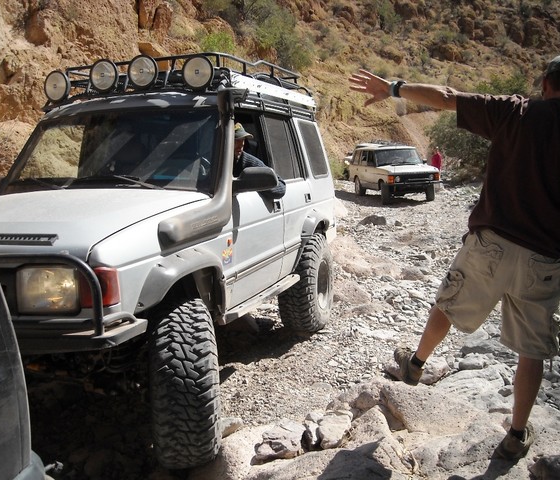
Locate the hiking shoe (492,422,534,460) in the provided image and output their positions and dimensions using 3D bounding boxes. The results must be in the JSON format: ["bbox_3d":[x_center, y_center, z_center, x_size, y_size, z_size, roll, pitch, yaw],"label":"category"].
[{"bbox_3d":[1.064,0.921,2.930,0.110,0.125,0.290,4,9,36],"label":"hiking shoe"}]

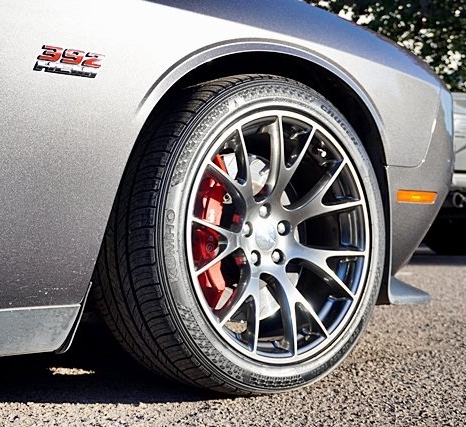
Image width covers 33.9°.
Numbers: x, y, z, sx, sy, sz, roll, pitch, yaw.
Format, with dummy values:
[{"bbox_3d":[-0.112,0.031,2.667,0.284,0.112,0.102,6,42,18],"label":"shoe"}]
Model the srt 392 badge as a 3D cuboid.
[{"bbox_3d":[-0.285,-0.265,1.335,0.132,0.048,0.009,1,-11,-36],"label":"srt 392 badge"}]

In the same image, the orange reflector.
[{"bbox_3d":[0.449,-0.039,1.860,0.158,0.029,0.015,2,-1,-40],"label":"orange reflector"}]

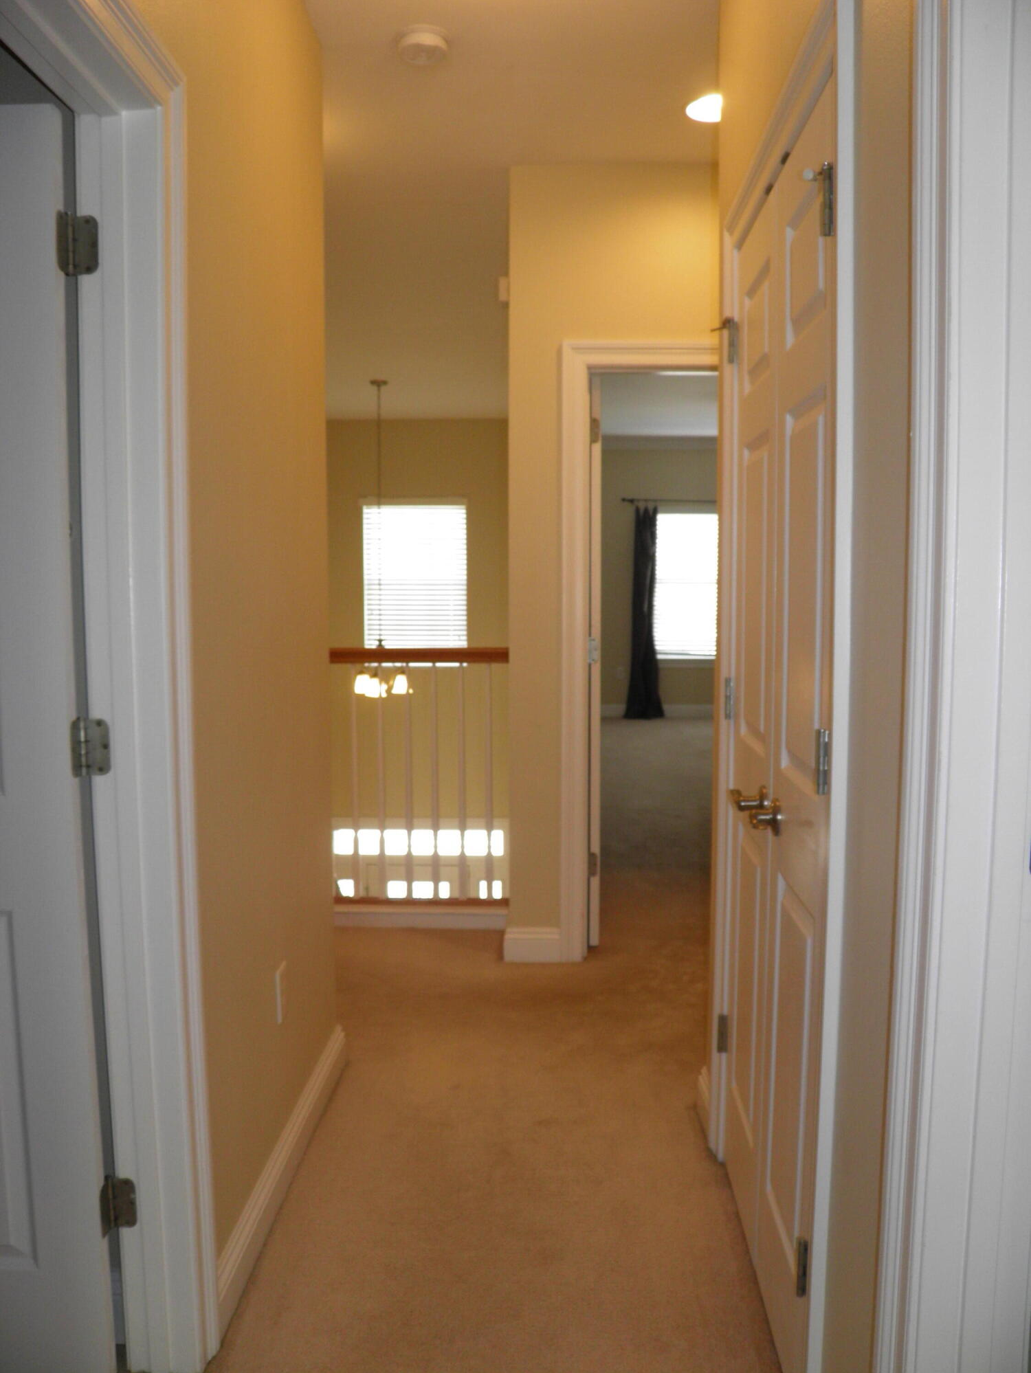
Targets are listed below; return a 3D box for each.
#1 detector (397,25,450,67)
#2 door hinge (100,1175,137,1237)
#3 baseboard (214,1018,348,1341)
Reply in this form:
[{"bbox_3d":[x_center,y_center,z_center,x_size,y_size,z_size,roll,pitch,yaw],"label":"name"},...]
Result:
[{"bbox_3d":[-0.230,-1.605,2.788,0.138,0.043,0.138,0,5,2],"label":"detector"},{"bbox_3d":[-0.635,0.833,1.784,0.053,0.090,0.046,0,5,2],"label":"door hinge"},{"bbox_3d":[-0.485,1.015,2.467,0.018,0.115,1.130,0,5,2],"label":"baseboard"}]

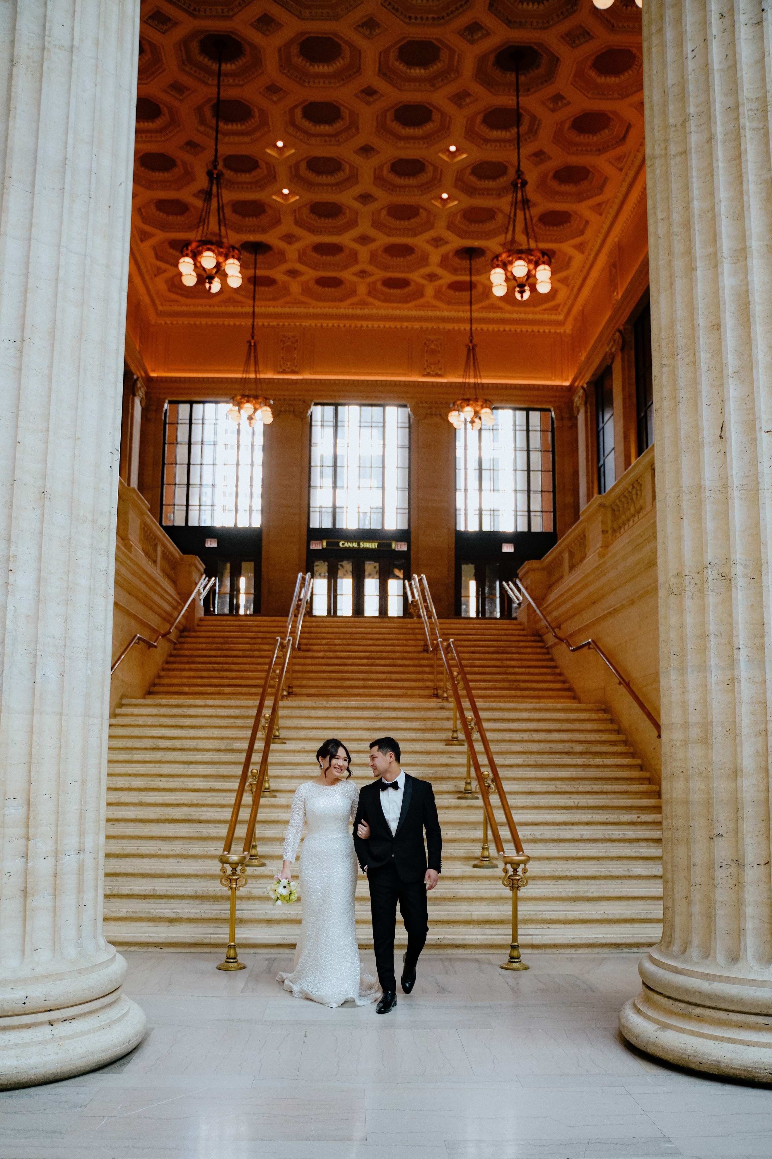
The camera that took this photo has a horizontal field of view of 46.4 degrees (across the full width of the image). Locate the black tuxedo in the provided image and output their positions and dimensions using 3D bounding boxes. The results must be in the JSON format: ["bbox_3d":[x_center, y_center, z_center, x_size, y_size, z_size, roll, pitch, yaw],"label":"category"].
[{"bbox_3d":[0.086,2.099,6.302,0.616,1.462,0.470,-1,-11,4],"label":"black tuxedo"}]

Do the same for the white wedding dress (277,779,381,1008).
[{"bbox_3d":[-0.410,2.189,6.468,0.742,1.466,0.750,1,-11,-2],"label":"white wedding dress"}]

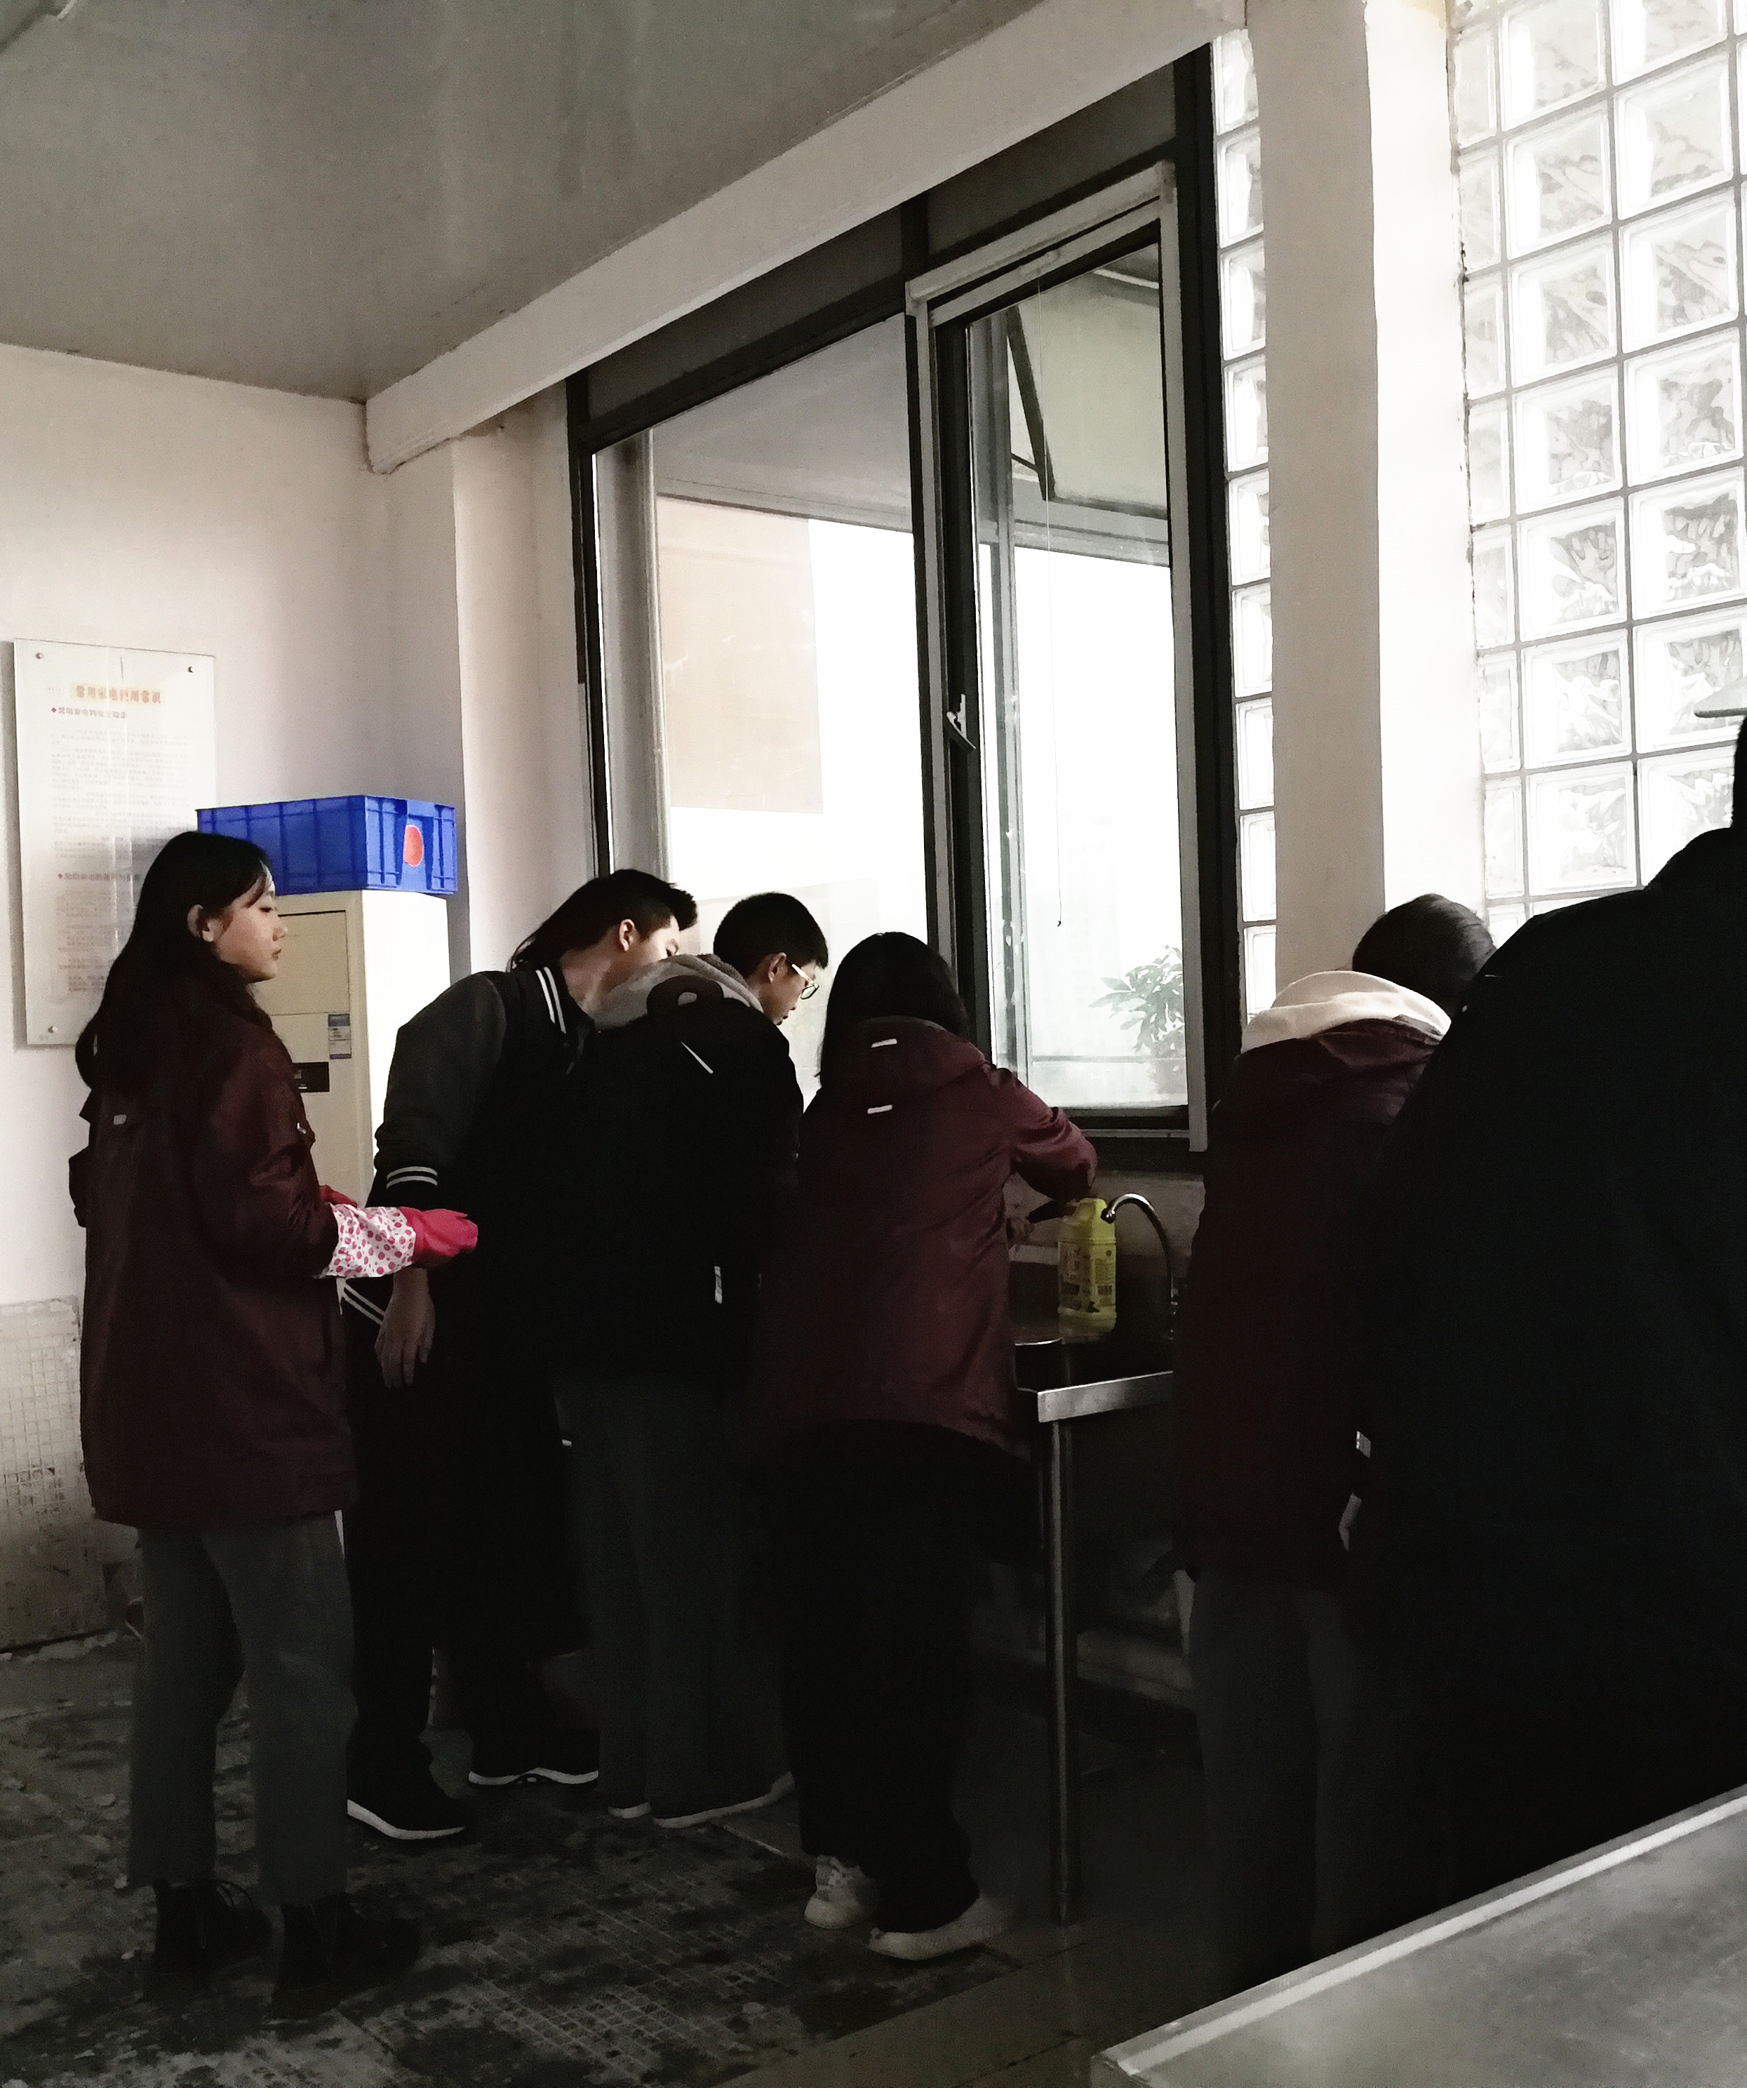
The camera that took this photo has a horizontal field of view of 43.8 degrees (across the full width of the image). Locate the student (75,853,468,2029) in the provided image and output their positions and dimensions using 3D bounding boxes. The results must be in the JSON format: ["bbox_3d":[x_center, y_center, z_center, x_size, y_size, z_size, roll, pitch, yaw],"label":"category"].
[{"bbox_3d":[-0.849,0.511,3.070,0.520,1.630,0.460,-2,0,-30],"label":"student"}]

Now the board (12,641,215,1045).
[{"bbox_3d":[-1.788,-0.472,5.180,0.475,0.940,0.030,-2,0,-38],"label":"board"}]

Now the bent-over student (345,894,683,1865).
[{"bbox_3d":[-0.625,0.503,3.780,0.600,1.630,0.500,-2,0,-5],"label":"bent-over student"}]

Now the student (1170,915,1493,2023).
[{"bbox_3d":[0.588,0.544,2.630,0.550,1.470,0.470,-2,0,-40],"label":"student"}]

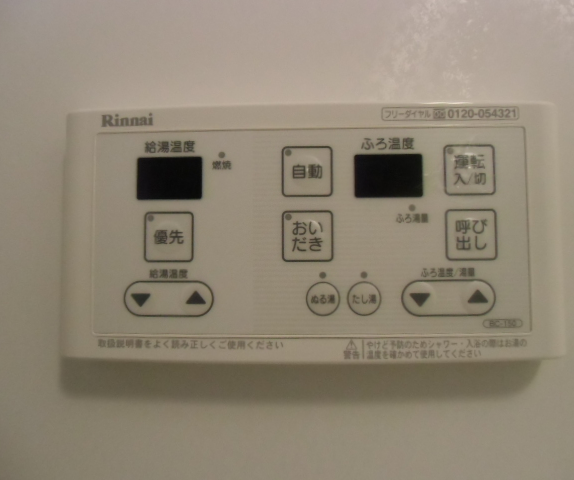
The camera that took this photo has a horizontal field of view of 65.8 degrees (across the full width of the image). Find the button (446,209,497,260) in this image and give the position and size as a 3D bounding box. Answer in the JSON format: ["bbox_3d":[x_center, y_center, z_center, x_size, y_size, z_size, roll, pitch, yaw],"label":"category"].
[{"bbox_3d":[0.073,-0.002,0.176,0.020,0.020,0.003,0,-3,2],"label":"button"}]

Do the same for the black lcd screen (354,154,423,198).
[{"bbox_3d":[0.041,-0.026,0.178,0.027,0.017,0.003,0,-3,2],"label":"black lcd screen"}]

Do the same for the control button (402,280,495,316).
[{"bbox_3d":[0.064,0.023,0.174,0.036,0.014,0.003,-1,-3,1],"label":"control button"}]

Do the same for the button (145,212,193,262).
[{"bbox_3d":[-0.048,-0.001,0.180,0.020,0.020,0.003,0,-3,2],"label":"button"}]

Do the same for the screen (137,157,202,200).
[{"bbox_3d":[-0.048,-0.025,0.181,0.027,0.017,0.003,0,-3,2],"label":"screen"}]

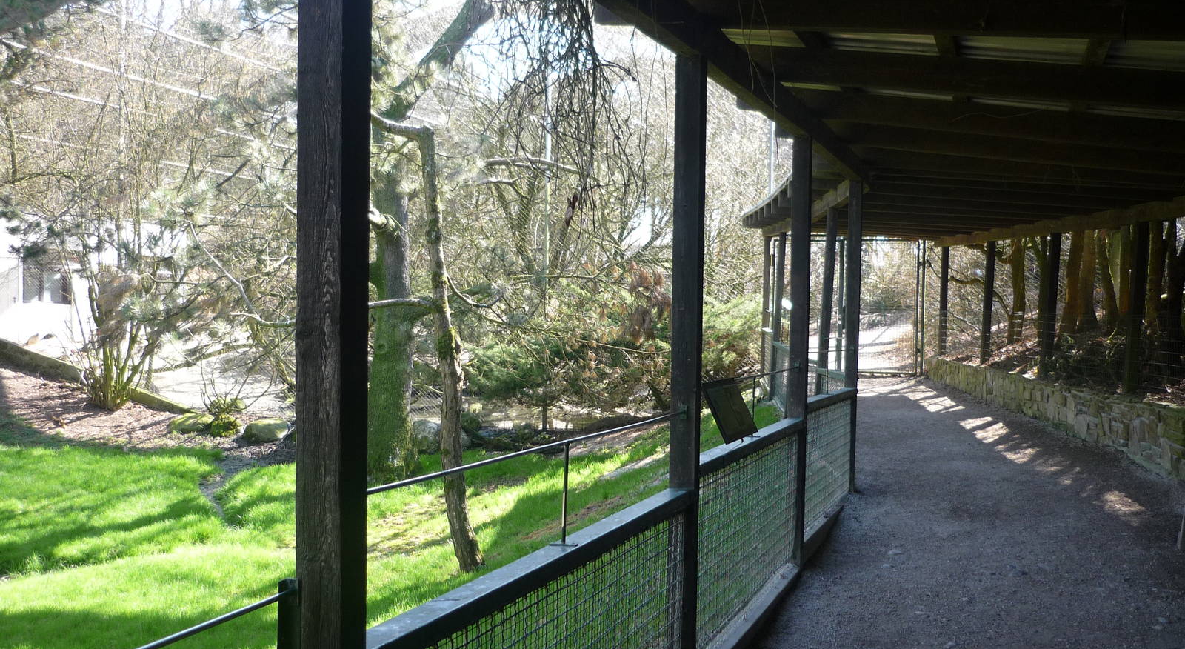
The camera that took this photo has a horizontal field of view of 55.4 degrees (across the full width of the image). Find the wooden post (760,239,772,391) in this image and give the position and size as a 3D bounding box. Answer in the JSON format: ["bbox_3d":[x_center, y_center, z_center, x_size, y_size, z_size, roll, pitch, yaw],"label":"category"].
[{"bbox_3d":[2.917,-0.223,19.000,0.099,2.524,0.099,2,2,5],"label":"wooden post"}]

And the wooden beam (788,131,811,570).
[{"bbox_3d":[1.228,0.171,6.729,0.099,2.530,0.099,2,2,21],"label":"wooden beam"}]

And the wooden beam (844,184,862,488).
[{"bbox_3d":[2.112,0.112,9.203,0.099,2.530,0.099,2,2,17],"label":"wooden beam"}]

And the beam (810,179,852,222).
[{"bbox_3d":[2.364,-1.235,11.200,0.110,0.165,3.300,1,2,6],"label":"beam"}]

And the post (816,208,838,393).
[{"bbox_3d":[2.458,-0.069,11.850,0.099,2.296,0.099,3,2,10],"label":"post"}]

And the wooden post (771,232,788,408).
[{"bbox_3d":[2.734,-0.068,16.600,0.099,2.556,0.099,3,2,5],"label":"wooden post"}]

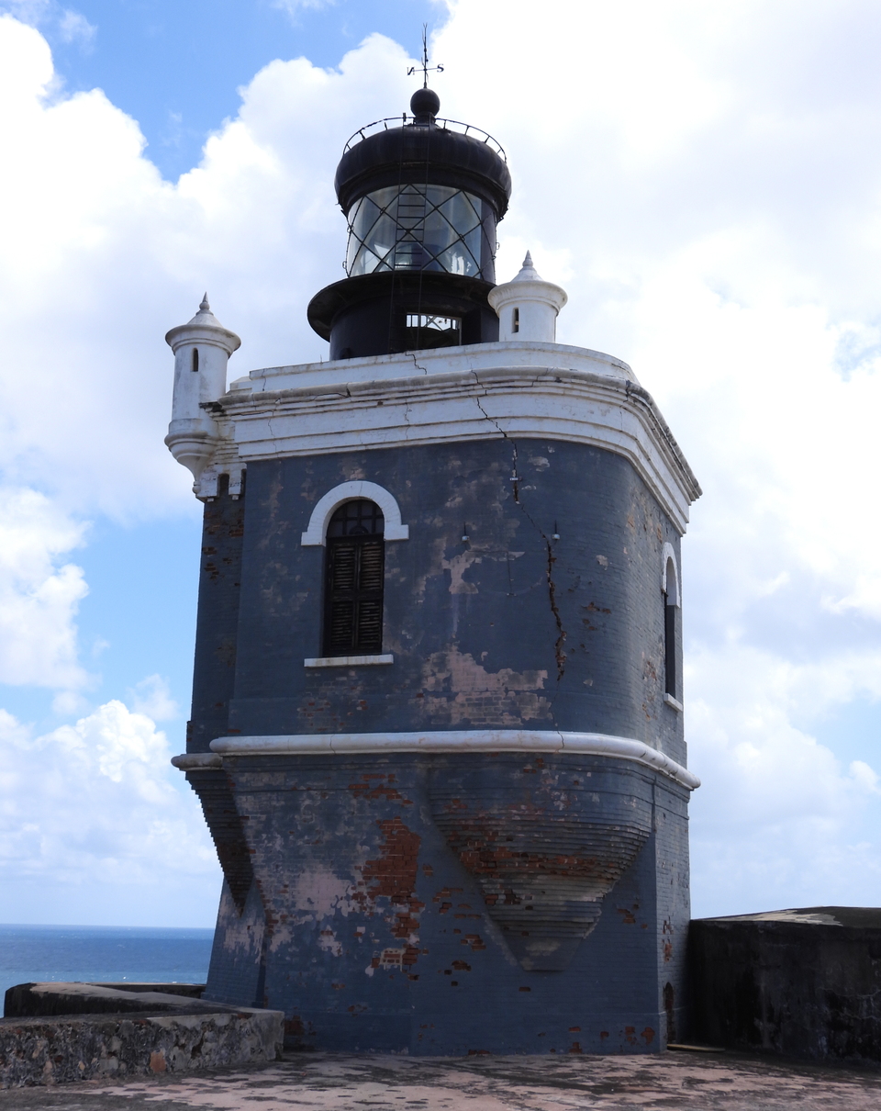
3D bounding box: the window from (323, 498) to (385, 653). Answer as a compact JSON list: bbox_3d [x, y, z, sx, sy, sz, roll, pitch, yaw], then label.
[{"bbox_3d":[-1.190,0.298,20.082,0.920,2.236,0.198,-4,-15,19],"label":"window"}]

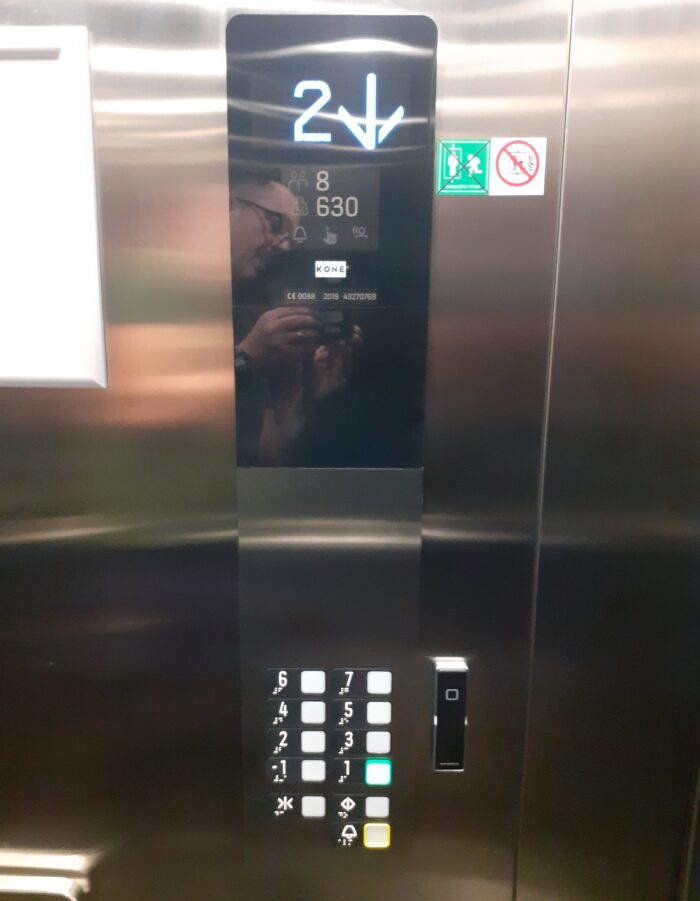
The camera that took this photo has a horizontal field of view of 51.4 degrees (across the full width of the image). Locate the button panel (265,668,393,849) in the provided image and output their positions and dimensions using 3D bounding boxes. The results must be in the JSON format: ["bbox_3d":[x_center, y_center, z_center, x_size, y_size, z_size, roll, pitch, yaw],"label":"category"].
[{"bbox_3d":[-0.024,0.345,0.804,0.139,0.222,0.010,0,11,0],"label":"button panel"}]

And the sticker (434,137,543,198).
[{"bbox_3d":[0.133,-0.266,0.684,0.102,0.051,0.003,0,11,0],"label":"sticker"}]

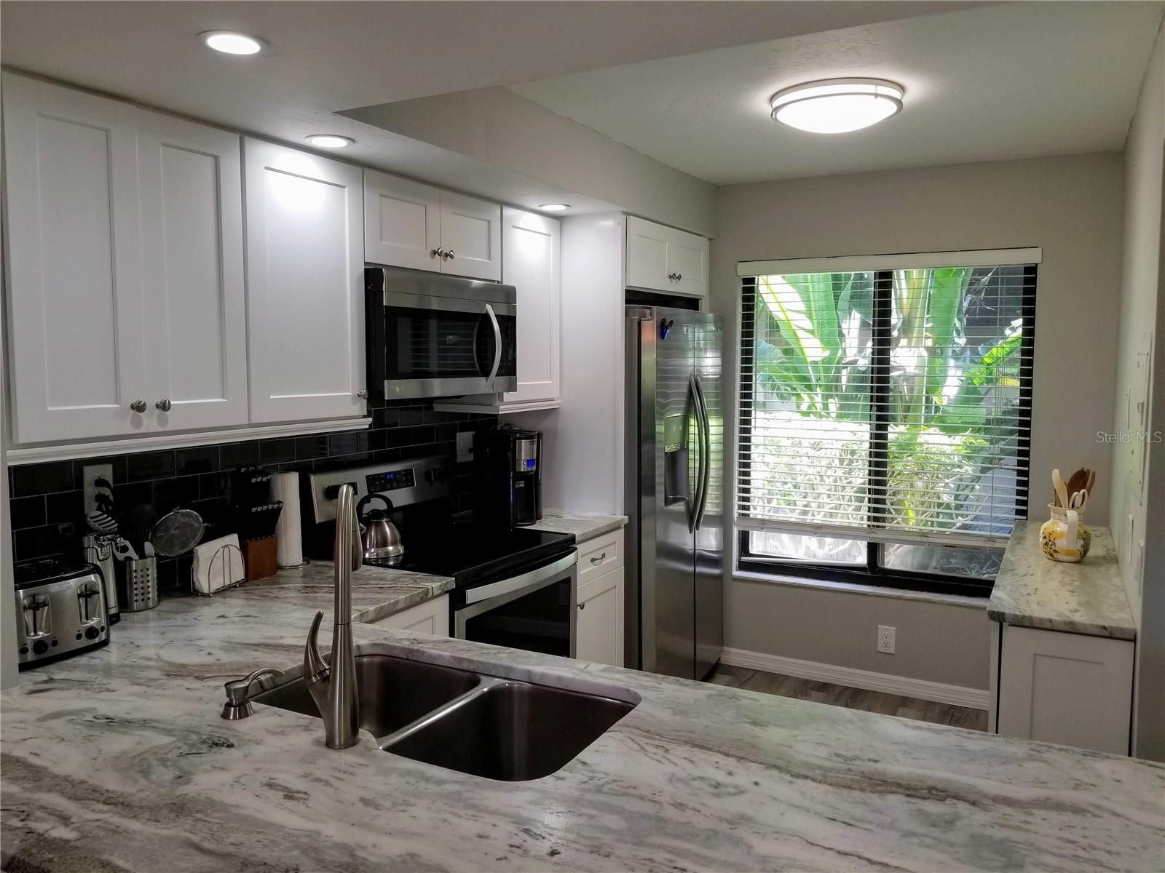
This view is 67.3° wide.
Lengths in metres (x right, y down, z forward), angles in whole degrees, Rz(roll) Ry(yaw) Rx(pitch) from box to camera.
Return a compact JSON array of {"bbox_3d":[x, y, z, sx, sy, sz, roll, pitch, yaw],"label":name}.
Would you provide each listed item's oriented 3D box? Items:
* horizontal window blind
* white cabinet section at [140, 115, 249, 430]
[{"bbox_3d":[1.367,-0.160,4.106,1.340,1.330,0.060,3,5,29],"label":"horizontal window blind"},{"bbox_3d":[-1.115,-0.408,2.285,0.328,0.765,0.302,3,6,28],"label":"white cabinet section"}]

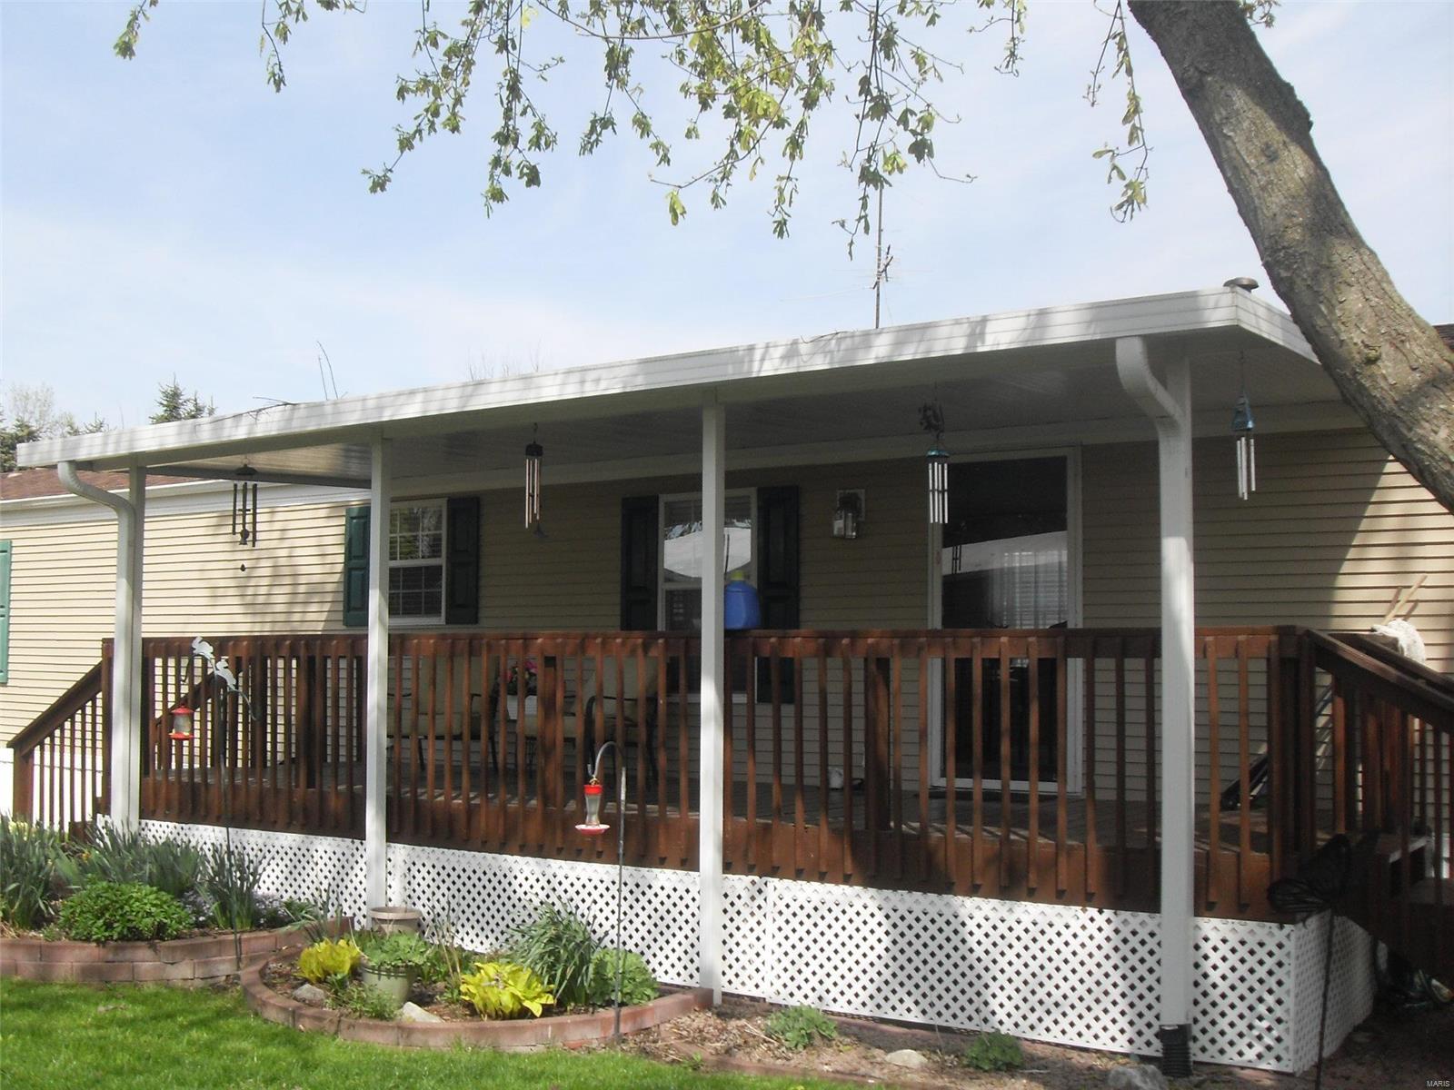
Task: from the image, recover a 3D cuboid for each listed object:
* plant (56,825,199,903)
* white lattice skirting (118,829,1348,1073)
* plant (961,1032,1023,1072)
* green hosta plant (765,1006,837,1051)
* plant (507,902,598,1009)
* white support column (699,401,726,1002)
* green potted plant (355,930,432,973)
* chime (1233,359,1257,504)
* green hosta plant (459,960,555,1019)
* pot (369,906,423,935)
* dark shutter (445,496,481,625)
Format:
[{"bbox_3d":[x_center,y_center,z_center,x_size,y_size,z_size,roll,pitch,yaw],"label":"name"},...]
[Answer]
[{"bbox_3d":[-3.586,1.895,9.267,0.850,0.460,0.600,2,-5,-21],"label":"plant"},{"bbox_3d":[-0.552,2.017,8.825,7.760,0.610,1.500,-3,-5,34],"label":"white lattice skirting"},{"bbox_3d":[1.096,2.095,6.420,0.250,0.145,0.240,0,-4,0],"label":"plant"},{"bbox_3d":[0.315,2.032,6.630,0.300,0.170,0.290,0,-4,3],"label":"green hosta plant"},{"bbox_3d":[-0.803,1.902,7.200,0.420,0.420,0.400,0,-4,0],"label":"plant"},{"bbox_3d":[-0.073,0.737,7.443,0.076,2.860,0.076,-3,-5,34],"label":"white support column"},{"bbox_3d":[-1.531,1.868,7.150,0.340,0.170,0.330,0,-4,0],"label":"green potted plant"},{"bbox_3d":[1.916,-0.436,5.754,0.086,0.553,0.086,-2,-4,33],"label":"chime"},{"bbox_3d":[-0.950,1.901,6.716,0.404,0.224,0.404,0,-4,0],"label":"green hosta plant"},{"bbox_3d":[-1.771,2.077,8.296,0.285,0.250,0.285,0,-4,0],"label":"pot"},{"bbox_3d":[-1.843,0.107,10.916,0.308,0.897,0.040,-2,-4,33],"label":"dark shutter"}]

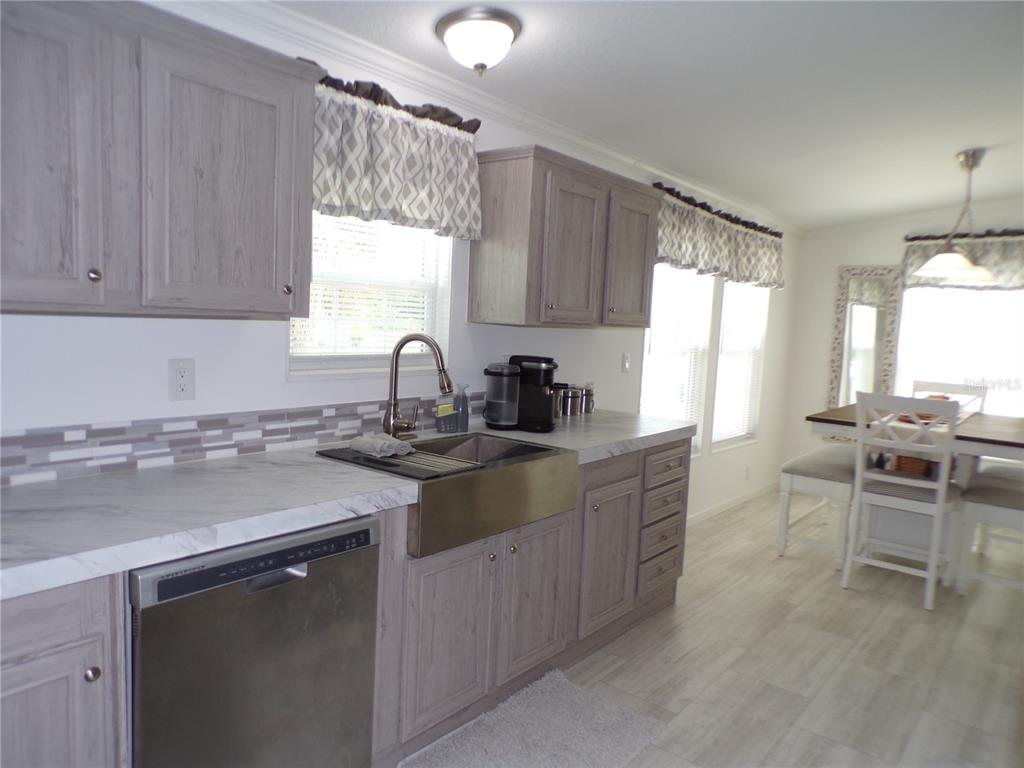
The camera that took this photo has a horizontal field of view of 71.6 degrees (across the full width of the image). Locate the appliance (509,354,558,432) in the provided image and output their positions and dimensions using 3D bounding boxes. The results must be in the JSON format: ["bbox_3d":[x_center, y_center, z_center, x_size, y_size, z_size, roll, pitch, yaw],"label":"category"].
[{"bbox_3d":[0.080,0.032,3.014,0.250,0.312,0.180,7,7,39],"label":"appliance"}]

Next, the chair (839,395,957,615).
[{"bbox_3d":[2.139,0.588,3.854,0.480,1.075,0.560,7,7,39],"label":"chair"}]

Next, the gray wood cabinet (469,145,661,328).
[{"bbox_3d":[0.279,-0.604,3.214,0.330,0.678,1.020,7,7,39],"label":"gray wood cabinet"}]

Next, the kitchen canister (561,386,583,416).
[{"bbox_3d":[0.301,0.087,3.527,0.090,0.135,0.095,3,5,0],"label":"kitchen canister"}]

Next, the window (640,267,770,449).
[{"bbox_3d":[1.391,-0.231,4.916,0.090,1.460,2.010,7,7,39],"label":"window"}]

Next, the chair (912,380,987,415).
[{"bbox_3d":[2.837,0.538,4.754,0.465,1.065,0.550,7,7,39],"label":"chair"}]

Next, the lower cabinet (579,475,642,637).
[{"bbox_3d":[0.188,0.661,3.049,0.560,0.595,0.435,7,7,39],"label":"lower cabinet"}]

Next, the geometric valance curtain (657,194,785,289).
[{"bbox_3d":[1.496,-0.932,4.893,0.085,0.415,2.230,7,7,39],"label":"geometric valance curtain"}]

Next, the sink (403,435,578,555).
[{"bbox_3d":[-0.211,0.341,2.423,0.505,0.230,0.770,7,7,39],"label":"sink"}]

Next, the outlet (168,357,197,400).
[{"bbox_3d":[-0.948,-0.011,2.043,0.012,0.118,0.076,7,7,39],"label":"outlet"}]

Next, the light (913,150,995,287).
[{"bbox_3d":[2.560,-0.936,3.996,0.320,0.740,0.920,7,7,39],"label":"light"}]

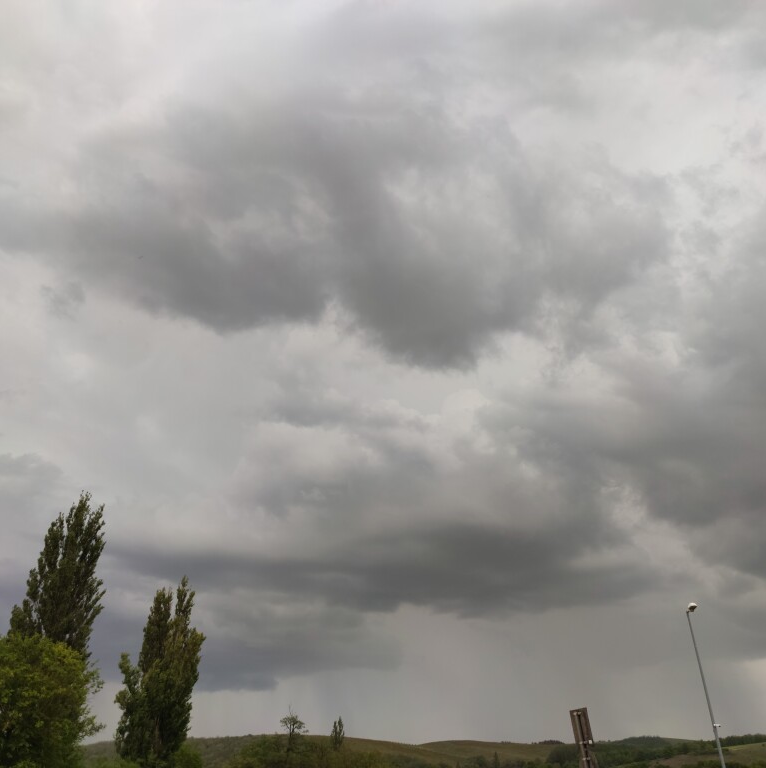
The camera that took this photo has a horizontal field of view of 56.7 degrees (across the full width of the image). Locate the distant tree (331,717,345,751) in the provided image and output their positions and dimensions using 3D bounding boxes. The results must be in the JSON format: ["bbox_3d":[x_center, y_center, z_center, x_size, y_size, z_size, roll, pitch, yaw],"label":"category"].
[{"bbox_3d":[-13.193,102.154,205.872,4.100,9.360,4.100,0,-29,-4],"label":"distant tree"}]

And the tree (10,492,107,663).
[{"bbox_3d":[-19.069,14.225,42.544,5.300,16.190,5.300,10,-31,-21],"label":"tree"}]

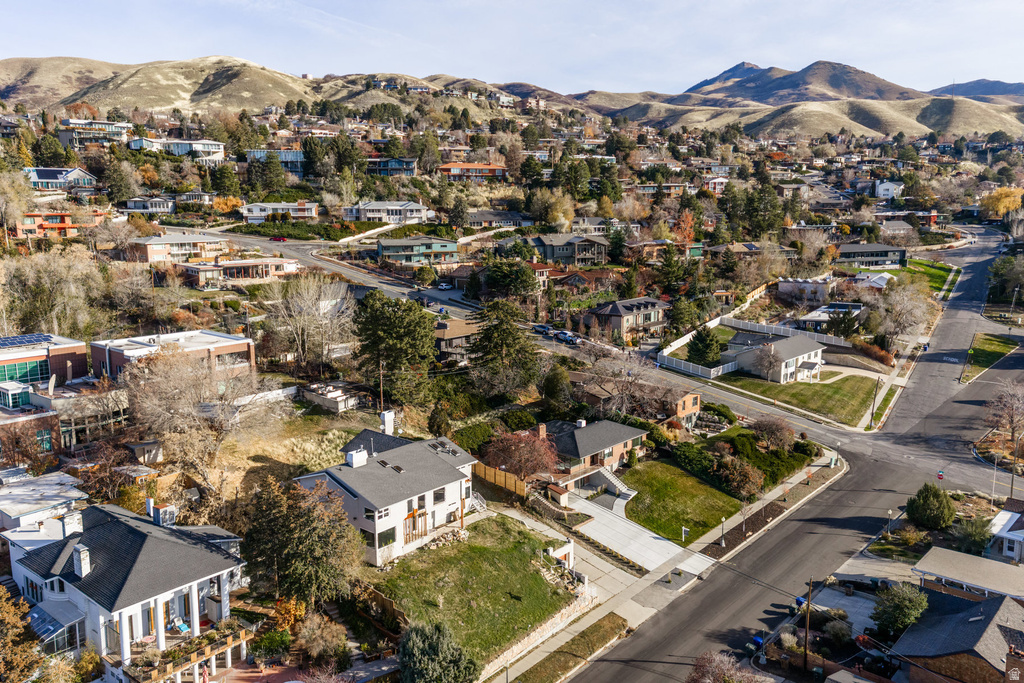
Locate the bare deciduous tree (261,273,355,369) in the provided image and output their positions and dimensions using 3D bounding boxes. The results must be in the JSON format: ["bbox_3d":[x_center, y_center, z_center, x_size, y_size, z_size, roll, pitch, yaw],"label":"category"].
[{"bbox_3d":[-38.000,-3.820,146.550,16.500,17.550,14.000,-3,10,-15],"label":"bare deciduous tree"}]

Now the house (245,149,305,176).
[{"bbox_3d":[-89.239,-67.244,300.000,22.500,9.500,12.000,-2,10,-16],"label":"house"}]

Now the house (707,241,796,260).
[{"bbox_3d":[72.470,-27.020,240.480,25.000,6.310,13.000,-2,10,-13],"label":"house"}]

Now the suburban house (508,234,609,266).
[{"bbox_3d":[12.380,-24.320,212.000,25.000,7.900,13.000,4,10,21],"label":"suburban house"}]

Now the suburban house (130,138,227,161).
[{"bbox_3d":[-125.759,-71.625,298.000,32.000,6.600,13.000,-4,11,-28],"label":"suburban house"}]

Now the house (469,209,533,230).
[{"bbox_3d":[-4.752,-45.121,292.000,25.000,5.500,12.000,-1,10,-12],"label":"house"}]

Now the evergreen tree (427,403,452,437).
[{"bbox_3d":[-9.190,9.670,101.000,3.300,4.700,3.200,0,10,0],"label":"evergreen tree"}]

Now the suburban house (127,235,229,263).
[{"bbox_3d":[-91.410,-25.850,218.750,10.500,6.900,24.000,7,12,37],"label":"suburban house"}]

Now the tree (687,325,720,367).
[{"bbox_3d":[36.200,0.685,151.000,6.400,7.700,6.400,1,9,0],"label":"tree"}]

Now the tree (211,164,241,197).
[{"bbox_3d":[-92.800,-52.290,258.000,9.500,11.200,9.300,0,10,0],"label":"tree"}]

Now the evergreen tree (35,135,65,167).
[{"bbox_3d":[-165.310,-67.730,284.020,10.300,11.820,10.300,-6,11,-31],"label":"evergreen tree"}]

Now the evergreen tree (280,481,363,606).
[{"bbox_3d":[-16.020,17.110,67.000,7.000,10.700,6.800,0,10,0],"label":"evergreen tree"}]

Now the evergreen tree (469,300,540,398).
[{"bbox_3d":[-1.232,1.447,135.617,12.000,16.942,12.000,0,9,0],"label":"evergreen tree"}]

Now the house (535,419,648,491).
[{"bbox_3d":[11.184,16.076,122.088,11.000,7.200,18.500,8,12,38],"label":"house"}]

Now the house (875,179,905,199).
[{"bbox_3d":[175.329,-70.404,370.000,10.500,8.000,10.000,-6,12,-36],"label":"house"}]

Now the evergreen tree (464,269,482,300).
[{"bbox_3d":[-10.266,-15.179,212.302,4.800,8.544,4.800,0,9,0],"label":"evergreen tree"}]

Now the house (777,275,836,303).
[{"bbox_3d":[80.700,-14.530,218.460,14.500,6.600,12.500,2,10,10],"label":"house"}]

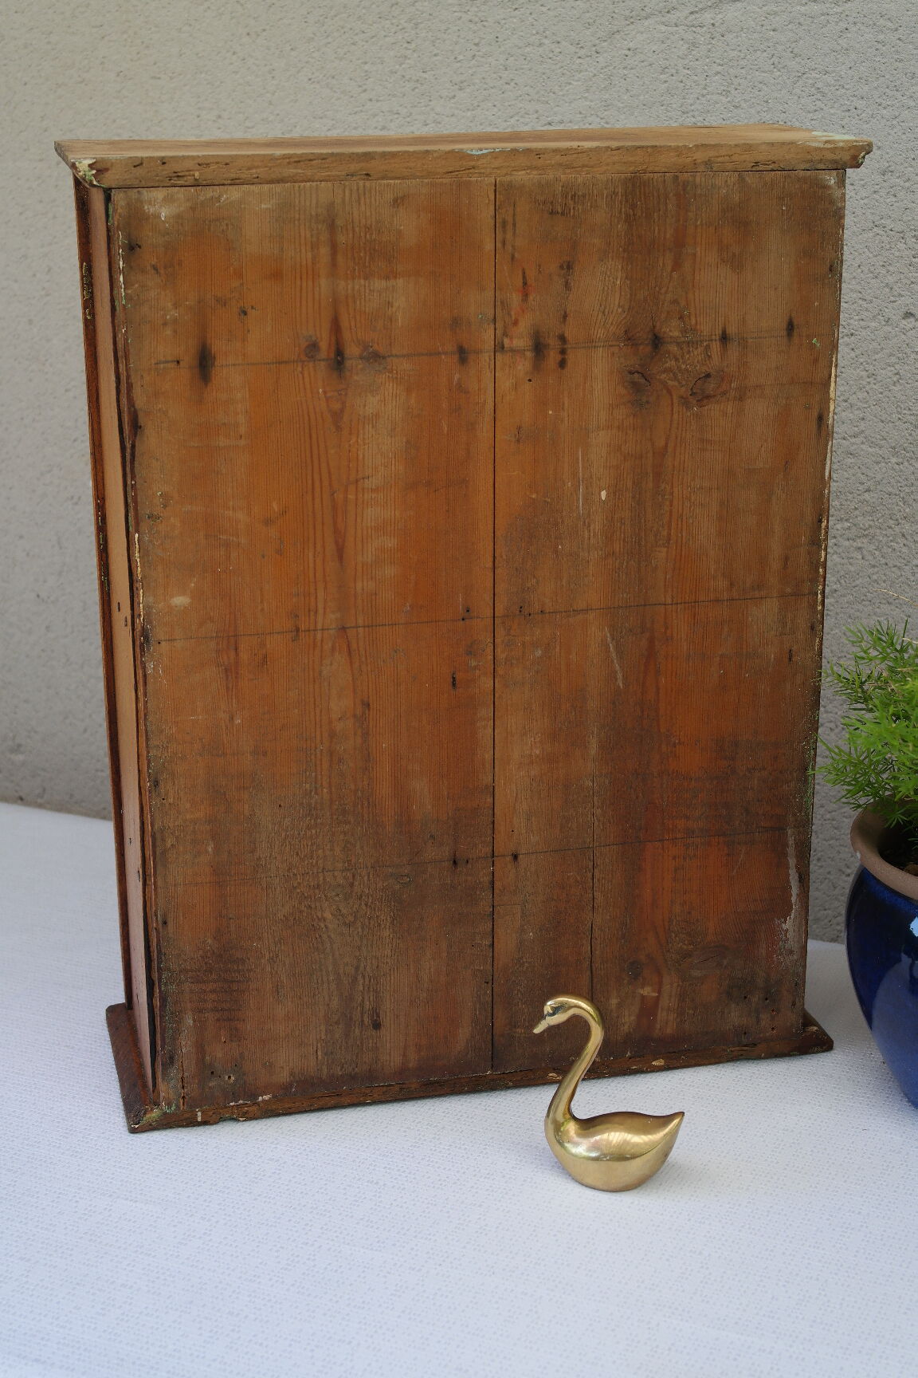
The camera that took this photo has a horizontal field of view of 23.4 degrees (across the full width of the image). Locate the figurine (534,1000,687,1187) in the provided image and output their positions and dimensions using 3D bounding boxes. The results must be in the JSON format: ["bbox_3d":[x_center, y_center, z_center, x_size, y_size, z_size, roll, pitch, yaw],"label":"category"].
[{"bbox_3d":[0.086,0.227,1.267,0.091,0.121,0.042,-5,18,-13],"label":"figurine"}]

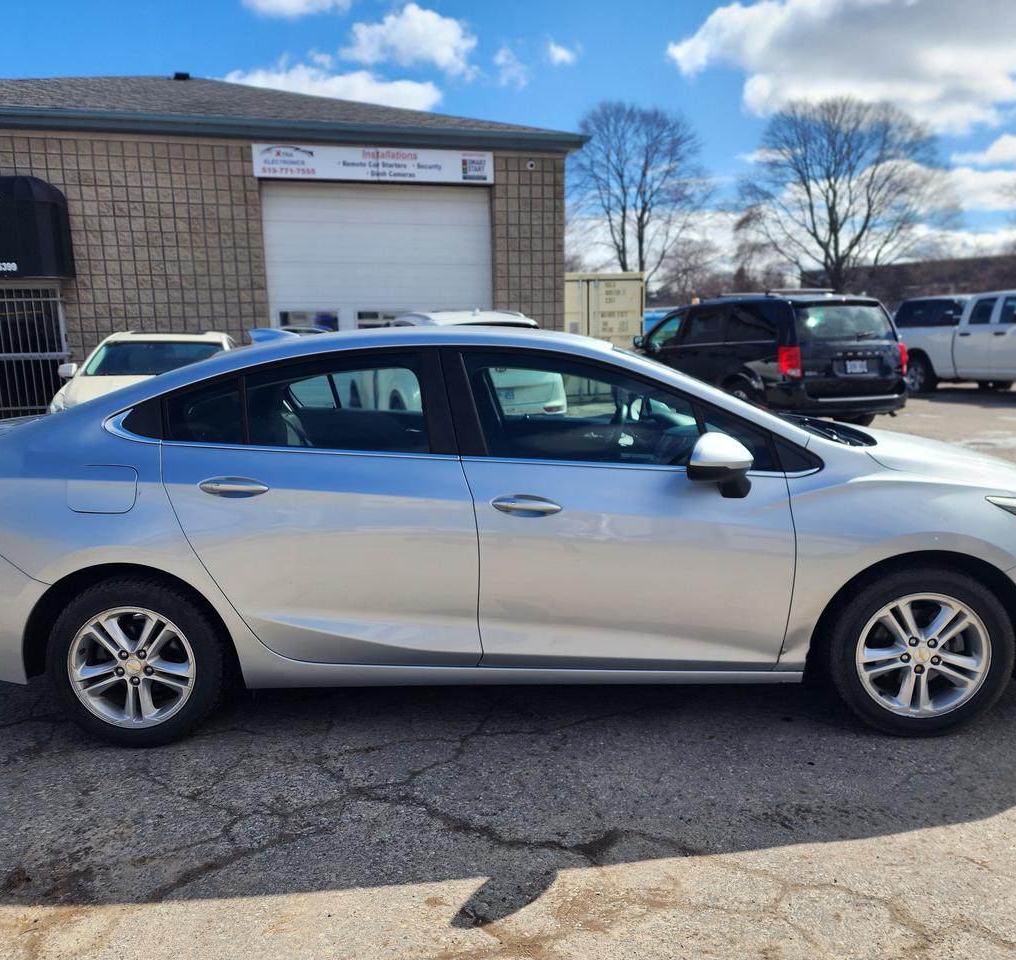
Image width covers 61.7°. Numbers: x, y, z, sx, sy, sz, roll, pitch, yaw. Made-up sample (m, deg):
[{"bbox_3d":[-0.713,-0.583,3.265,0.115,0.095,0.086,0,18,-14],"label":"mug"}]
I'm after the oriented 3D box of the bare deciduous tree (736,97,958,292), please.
[{"bbox_3d":[16.285,-12.402,41.521,10.800,11.790,10.260,-1,10,0],"label":"bare deciduous tree"}]

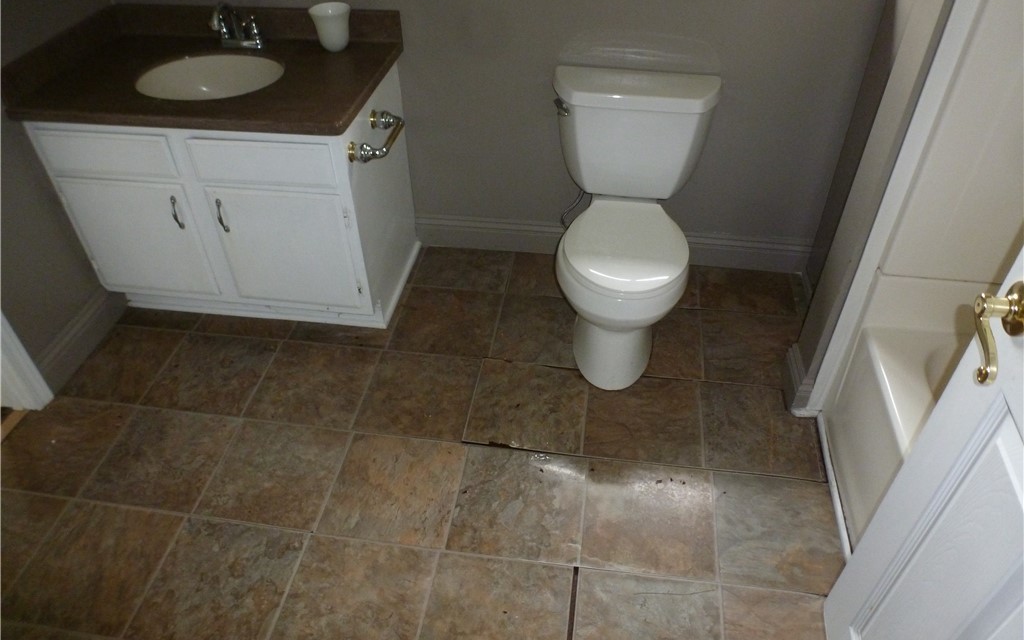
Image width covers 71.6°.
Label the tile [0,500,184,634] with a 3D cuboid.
[{"bbox_3d":[-0.981,0.580,1.676,0.316,0.012,0.308,5,42,7],"label":"tile"}]

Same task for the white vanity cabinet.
[{"bbox_3d":[-0.850,-0.424,2.320,0.913,0.689,0.544,5,41,6],"label":"white vanity cabinet"}]

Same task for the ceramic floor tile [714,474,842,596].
[{"bbox_3d":[0.639,0.513,1.725,0.292,0.012,0.308,5,42,7],"label":"ceramic floor tile"}]

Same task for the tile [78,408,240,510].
[{"bbox_3d":[-0.936,0.370,1.908,0.318,0.012,0.312,5,42,7],"label":"tile"}]

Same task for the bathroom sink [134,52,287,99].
[{"bbox_3d":[-0.837,-0.627,2.027,0.395,0.145,0.305,5,42,7],"label":"bathroom sink"}]

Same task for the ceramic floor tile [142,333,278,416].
[{"bbox_3d":[-0.894,0.163,2.138,0.316,0.012,0.314,5,42,7],"label":"ceramic floor tile"}]

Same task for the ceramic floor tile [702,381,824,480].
[{"bbox_3d":[0.709,0.309,2.032,0.318,0.010,0.335,5,42,8],"label":"ceramic floor tile"}]

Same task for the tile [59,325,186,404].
[{"bbox_3d":[-1.242,0.142,2.289,0.275,0.010,0.335,5,42,8],"label":"tile"}]

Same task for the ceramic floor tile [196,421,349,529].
[{"bbox_3d":[-0.633,0.409,1.897,0.323,0.010,0.323,5,41,6],"label":"ceramic floor tile"}]

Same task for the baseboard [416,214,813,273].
[{"bbox_3d":[0.352,-0.281,2.614,1.417,0.129,0.016,5,42,8],"label":"baseboard"}]

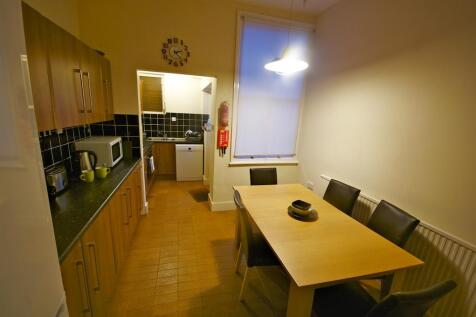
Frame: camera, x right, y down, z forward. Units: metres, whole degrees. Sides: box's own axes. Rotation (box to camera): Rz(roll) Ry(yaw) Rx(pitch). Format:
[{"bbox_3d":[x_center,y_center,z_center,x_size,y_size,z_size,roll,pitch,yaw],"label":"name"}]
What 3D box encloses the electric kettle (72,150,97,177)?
[{"bbox_3d":[-1.594,0.065,2.085,0.215,0.240,0.160,-5,16,-33],"label":"electric kettle"}]

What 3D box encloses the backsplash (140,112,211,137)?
[{"bbox_3d":[-1.559,-0.781,4.857,1.560,0.610,0.020,0,14,-16],"label":"backsplash"}]

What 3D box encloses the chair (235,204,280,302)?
[{"bbox_3d":[0.232,0.797,1.857,0.520,0.900,0.420,2,13,-7],"label":"chair"}]

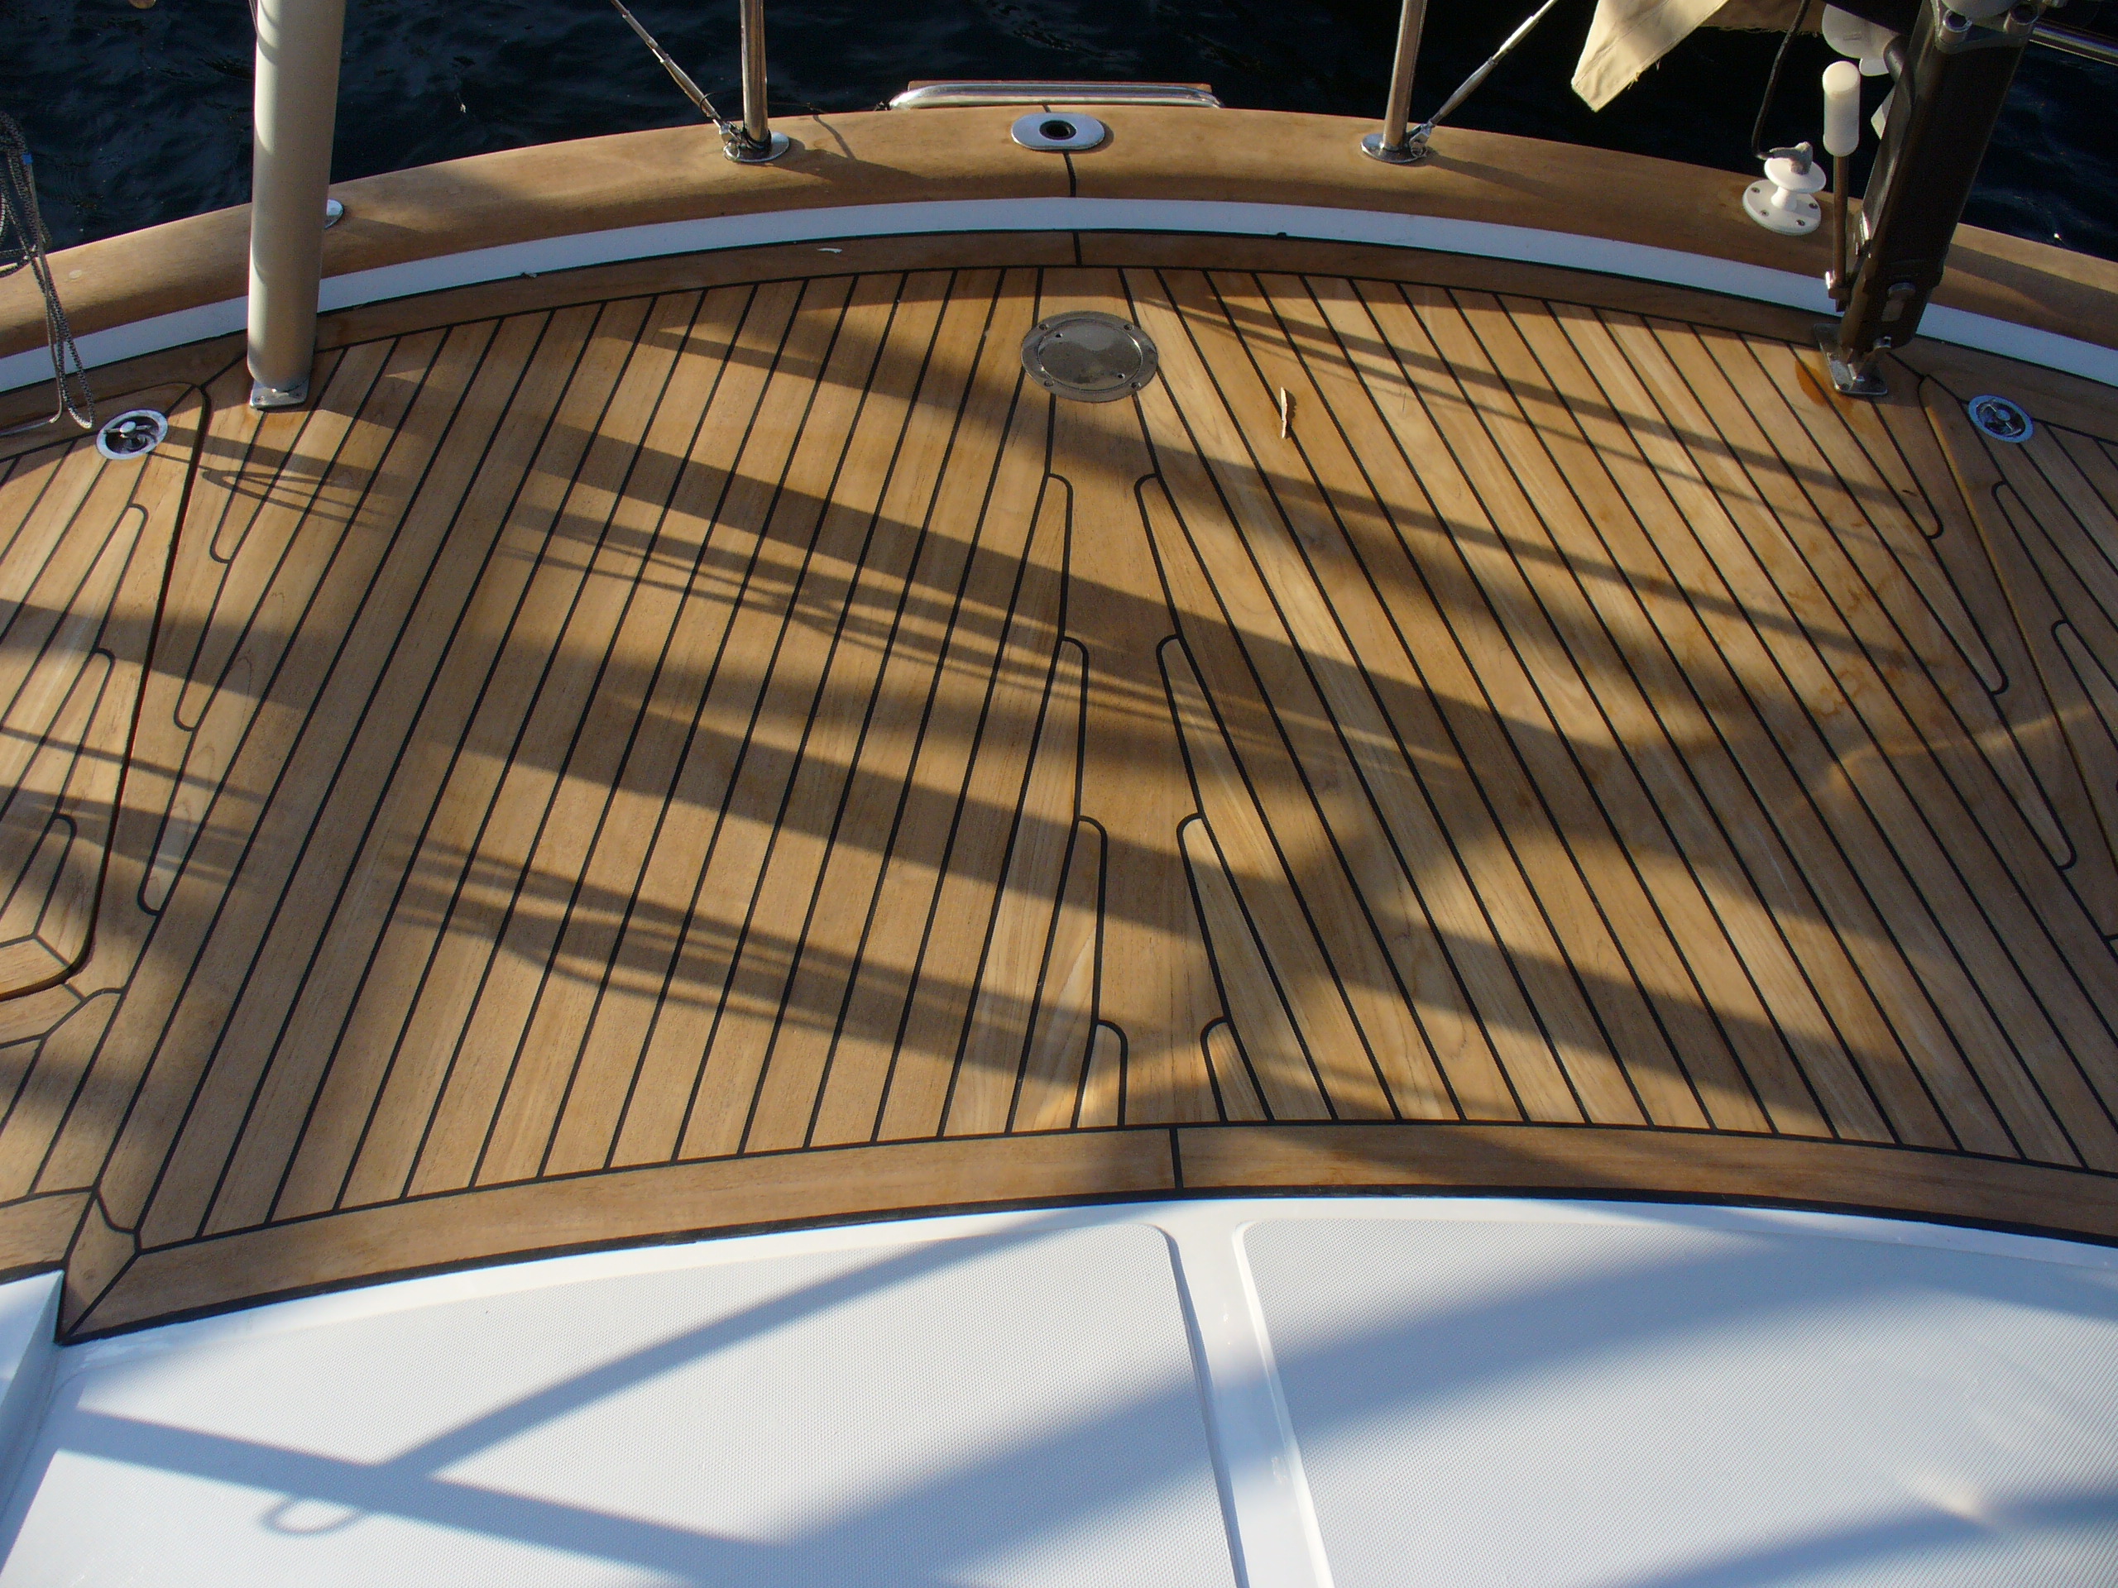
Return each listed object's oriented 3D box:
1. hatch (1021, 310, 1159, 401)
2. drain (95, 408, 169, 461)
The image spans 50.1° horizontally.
[{"bbox_3d":[0.033,-0.452,2.354,0.141,0.011,0.141,2,53,-2],"label":"hatch"},{"bbox_3d":[-0.950,-0.366,2.326,0.073,0.014,0.073,-6,53,3],"label":"drain"}]

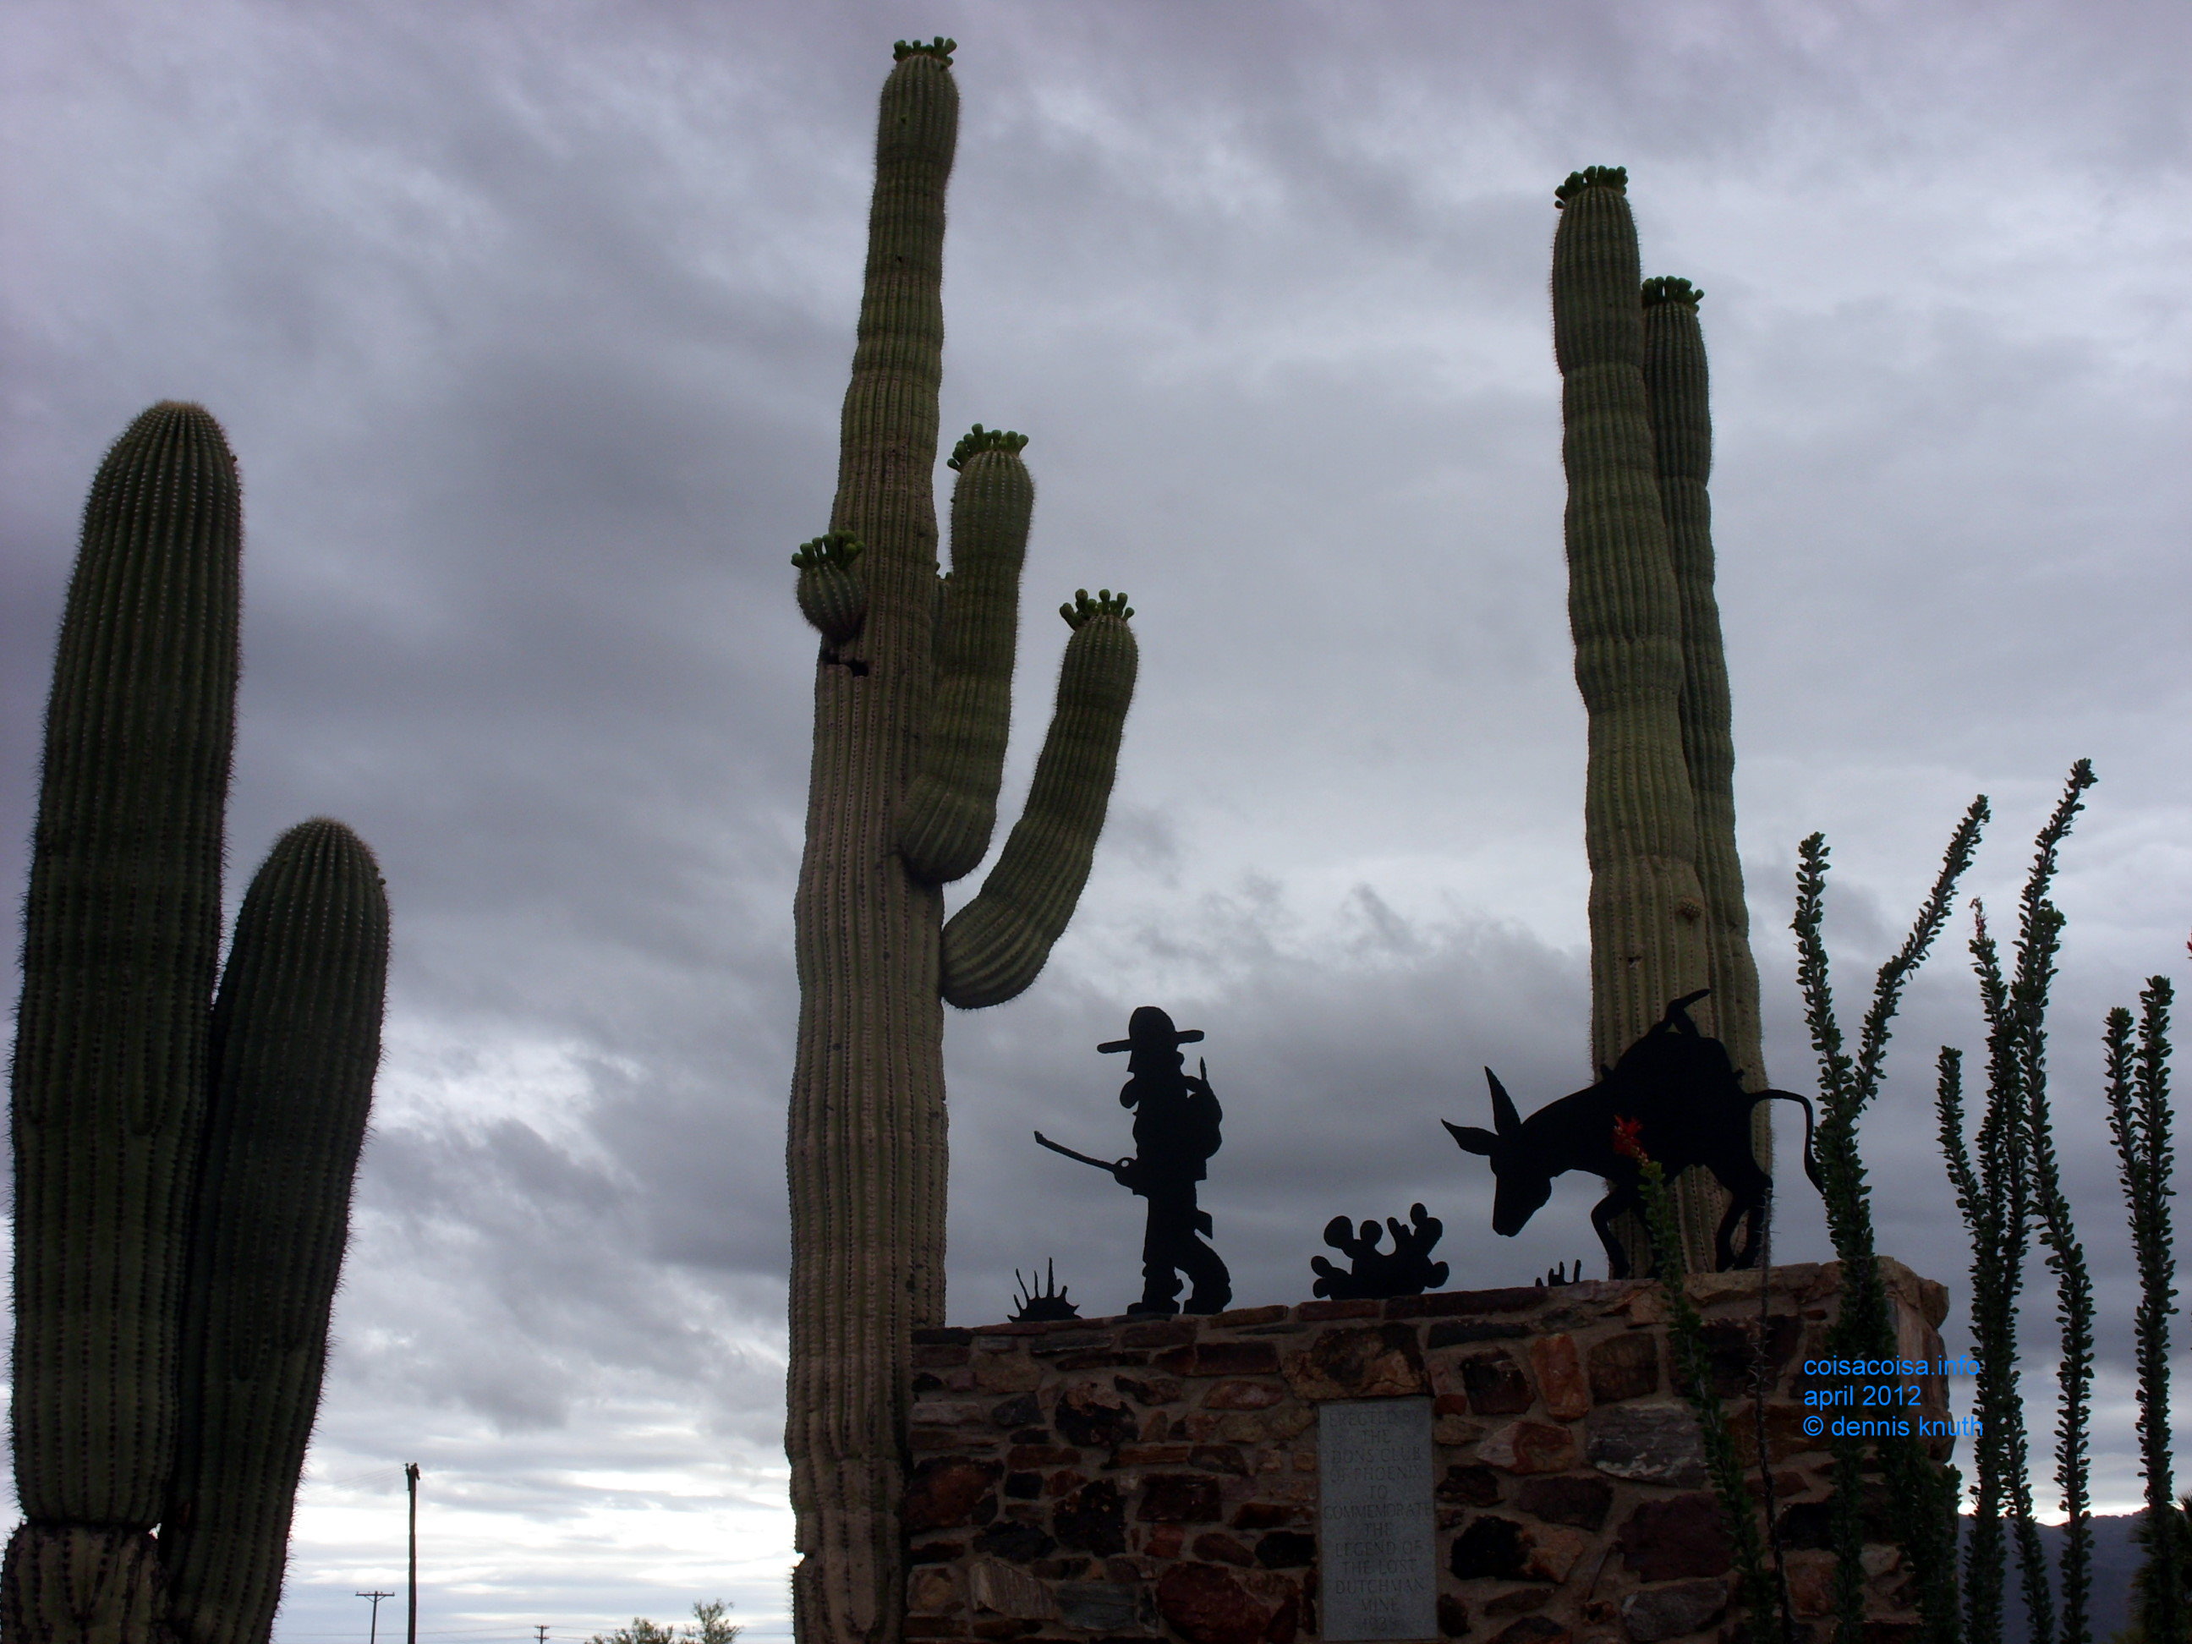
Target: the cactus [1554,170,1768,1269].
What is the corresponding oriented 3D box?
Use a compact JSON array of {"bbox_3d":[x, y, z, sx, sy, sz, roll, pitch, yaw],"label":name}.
[{"bbox_3d":[2.145,0.976,13.254,0.692,7.273,0.660,0,-14,0],"label":"cactus"}]

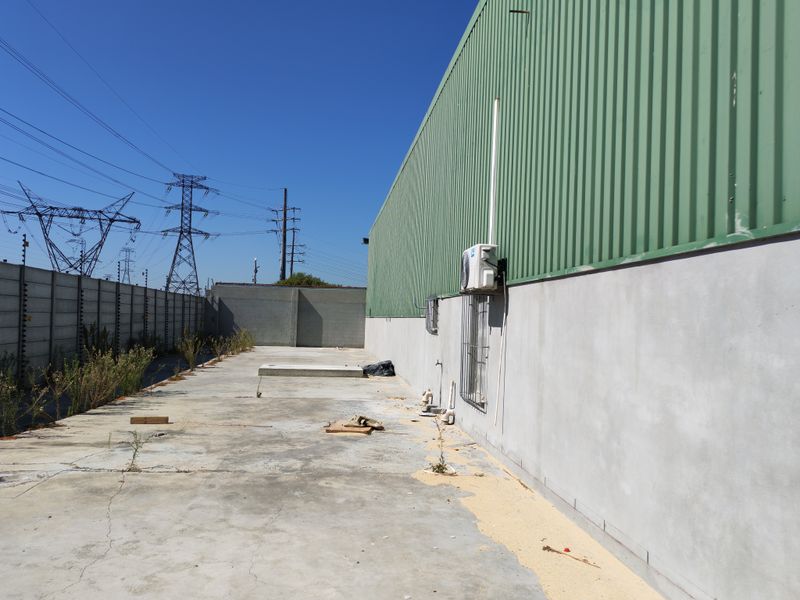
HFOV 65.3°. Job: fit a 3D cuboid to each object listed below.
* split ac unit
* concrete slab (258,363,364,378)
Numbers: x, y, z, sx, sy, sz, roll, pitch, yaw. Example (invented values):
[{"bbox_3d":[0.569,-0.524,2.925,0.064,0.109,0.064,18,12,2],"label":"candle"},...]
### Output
[{"bbox_3d":[0.979,-0.374,7.637,0.250,0.510,0.800,2,-2,-7],"label":"split ac unit"},{"bbox_3d":[-2.486,2.010,17.654,2.820,0.213,1.430,2,-2,-7],"label":"concrete slab"}]

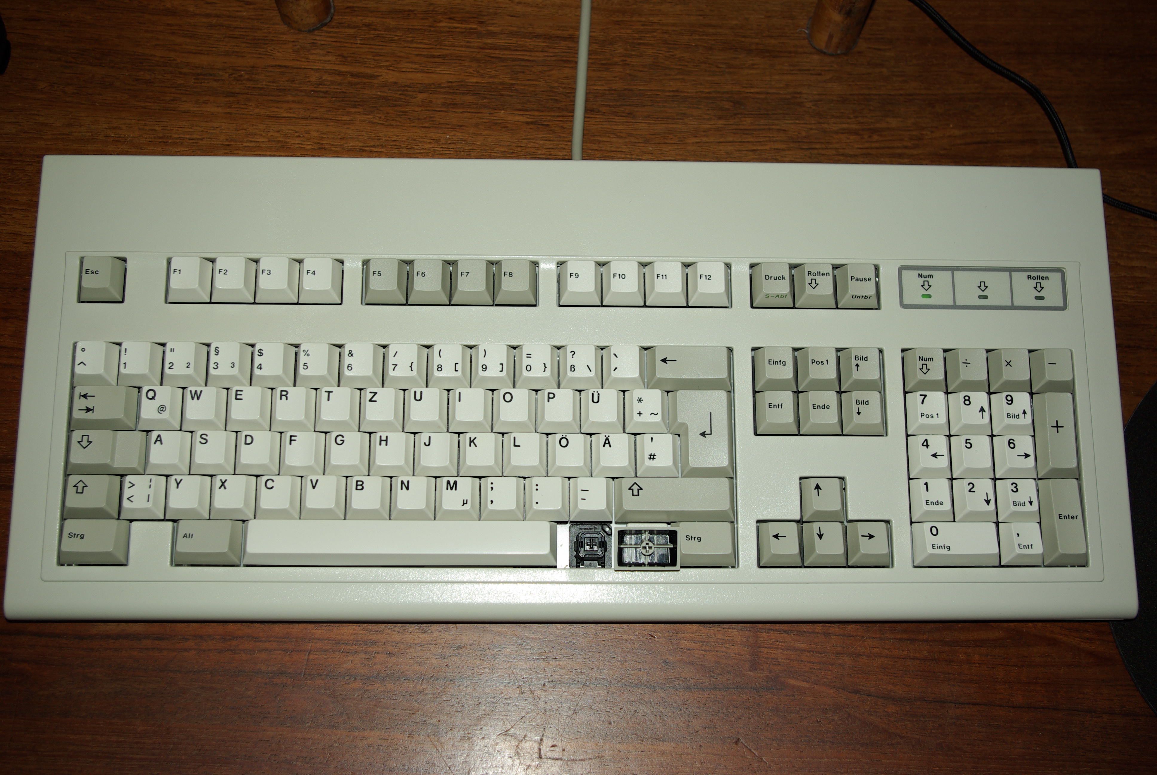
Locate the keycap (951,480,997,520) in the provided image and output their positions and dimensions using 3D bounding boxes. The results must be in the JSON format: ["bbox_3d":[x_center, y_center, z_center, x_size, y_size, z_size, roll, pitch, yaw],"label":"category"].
[{"bbox_3d":[0.172,0.048,0.583,0.018,0.008,0.018,0,79,-2],"label":"keycap"}]

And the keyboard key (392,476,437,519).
[{"bbox_3d":[-0.070,0.047,0.574,0.018,0.008,0.018,0,79,-2],"label":"keyboard key"}]

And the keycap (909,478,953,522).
[{"bbox_3d":[0.154,0.048,0.584,0.018,0.008,0.018,0,79,-2],"label":"keycap"}]

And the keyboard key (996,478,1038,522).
[{"bbox_3d":[0.192,0.049,0.585,0.018,0.008,0.018,0,79,-2],"label":"keyboard key"}]

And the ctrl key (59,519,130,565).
[{"bbox_3d":[-0.204,0.065,0.566,0.028,0.008,0.018,0,79,-2],"label":"ctrl key"}]

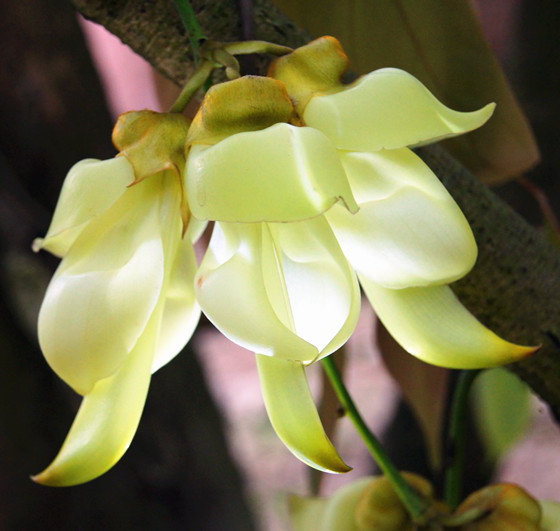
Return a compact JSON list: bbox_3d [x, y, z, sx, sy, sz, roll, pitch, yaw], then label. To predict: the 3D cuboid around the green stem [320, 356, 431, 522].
[{"bbox_3d":[0.024,0.044,0.463,0.004,0.049,0.004,-31,-6,0],"label":"green stem"}]

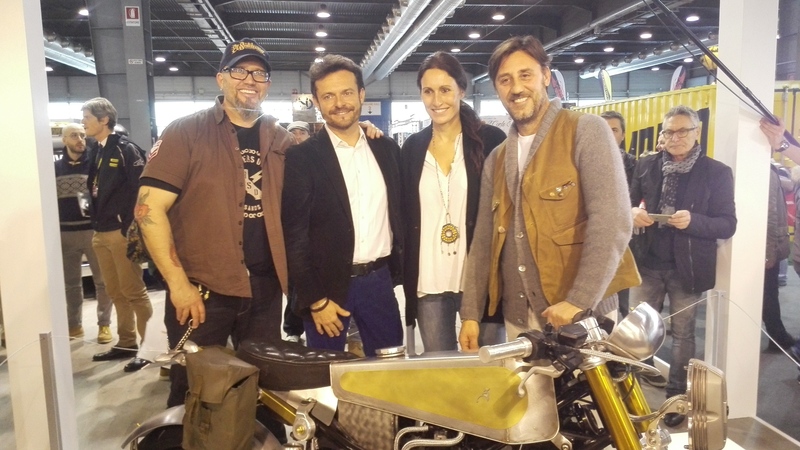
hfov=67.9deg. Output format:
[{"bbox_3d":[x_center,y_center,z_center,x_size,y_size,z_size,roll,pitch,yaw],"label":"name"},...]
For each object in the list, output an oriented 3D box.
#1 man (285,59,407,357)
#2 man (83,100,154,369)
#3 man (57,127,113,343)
[{"bbox_3d":[-0.199,0.286,2.164,0.540,1.763,0.350,-4,7,-25],"label":"man"},{"bbox_3d":[-1.961,0.051,4.186,0.450,1.866,0.520,-7,8,-40],"label":"man"},{"bbox_3d":[-2.602,0.053,4.859,0.550,1.744,0.380,-5,7,-28],"label":"man"}]

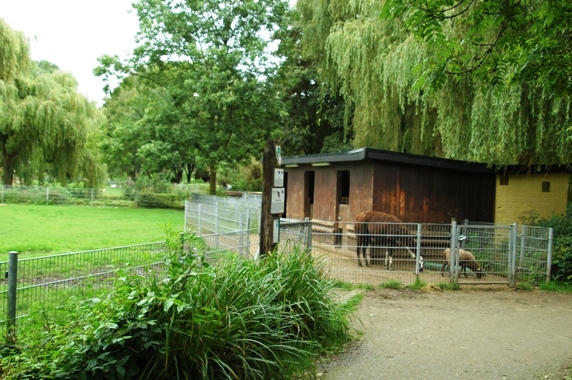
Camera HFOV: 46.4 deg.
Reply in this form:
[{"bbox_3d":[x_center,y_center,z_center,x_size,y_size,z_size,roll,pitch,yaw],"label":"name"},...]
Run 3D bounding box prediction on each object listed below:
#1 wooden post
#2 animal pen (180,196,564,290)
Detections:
[{"bbox_3d":[-0.260,0.380,10.100,0.190,2.250,0.220,2,0,-38],"label":"wooden post"},{"bbox_3d":[0.620,1.000,16.300,4.800,1.100,11.800,2,0,-18],"label":"animal pen"}]

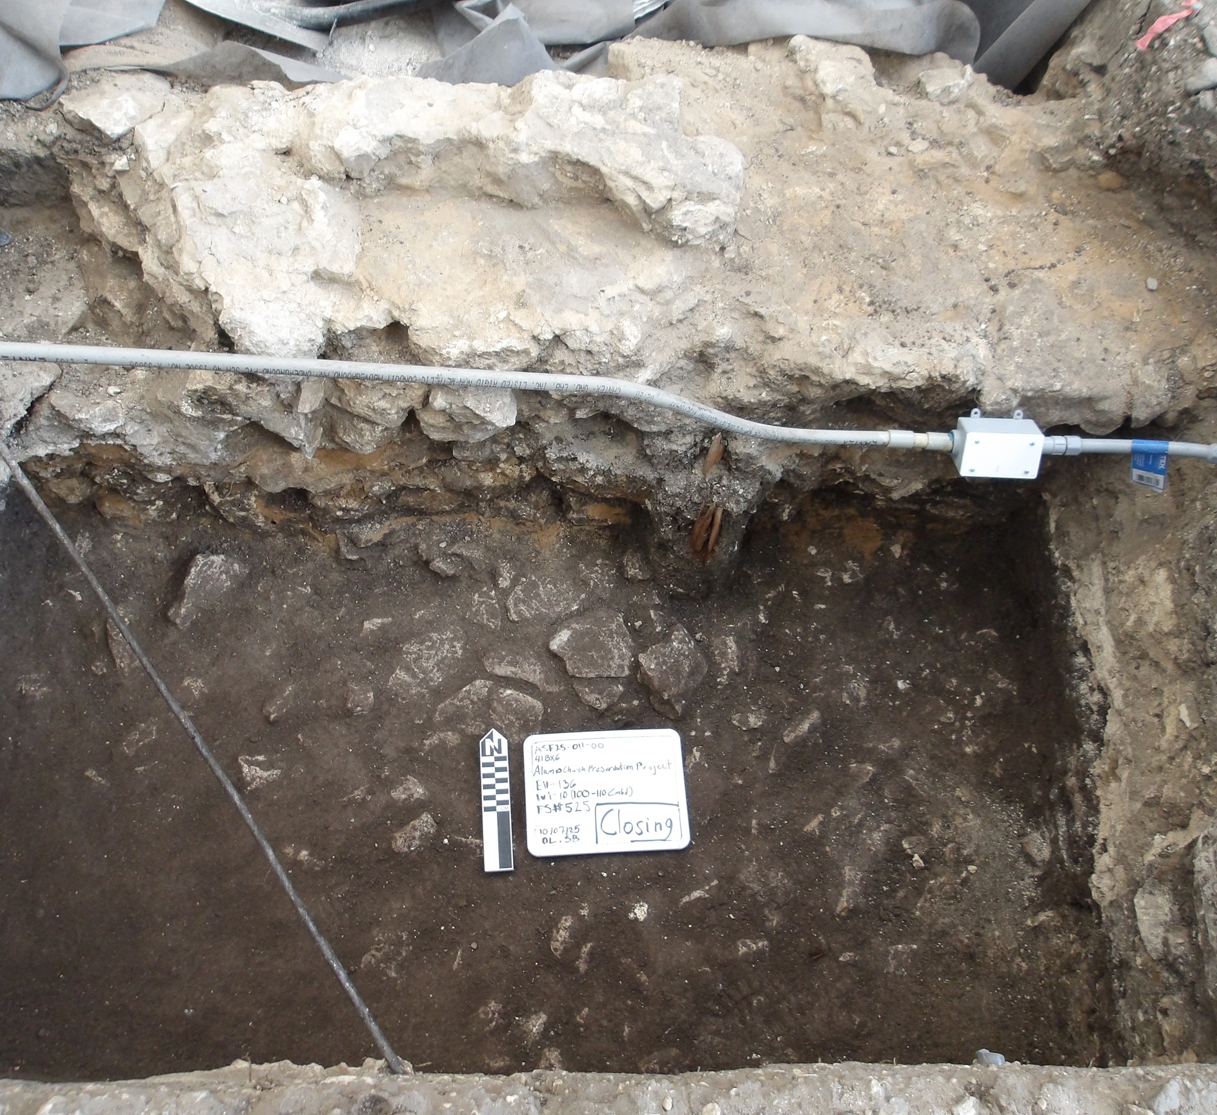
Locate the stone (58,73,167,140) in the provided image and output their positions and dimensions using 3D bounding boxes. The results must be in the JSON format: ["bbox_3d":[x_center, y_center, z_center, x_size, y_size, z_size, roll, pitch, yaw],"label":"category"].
[{"bbox_3d":[-0.846,-0.770,1.985,0.175,0.065,0.110,-4,63,-4],"label":"stone"}]

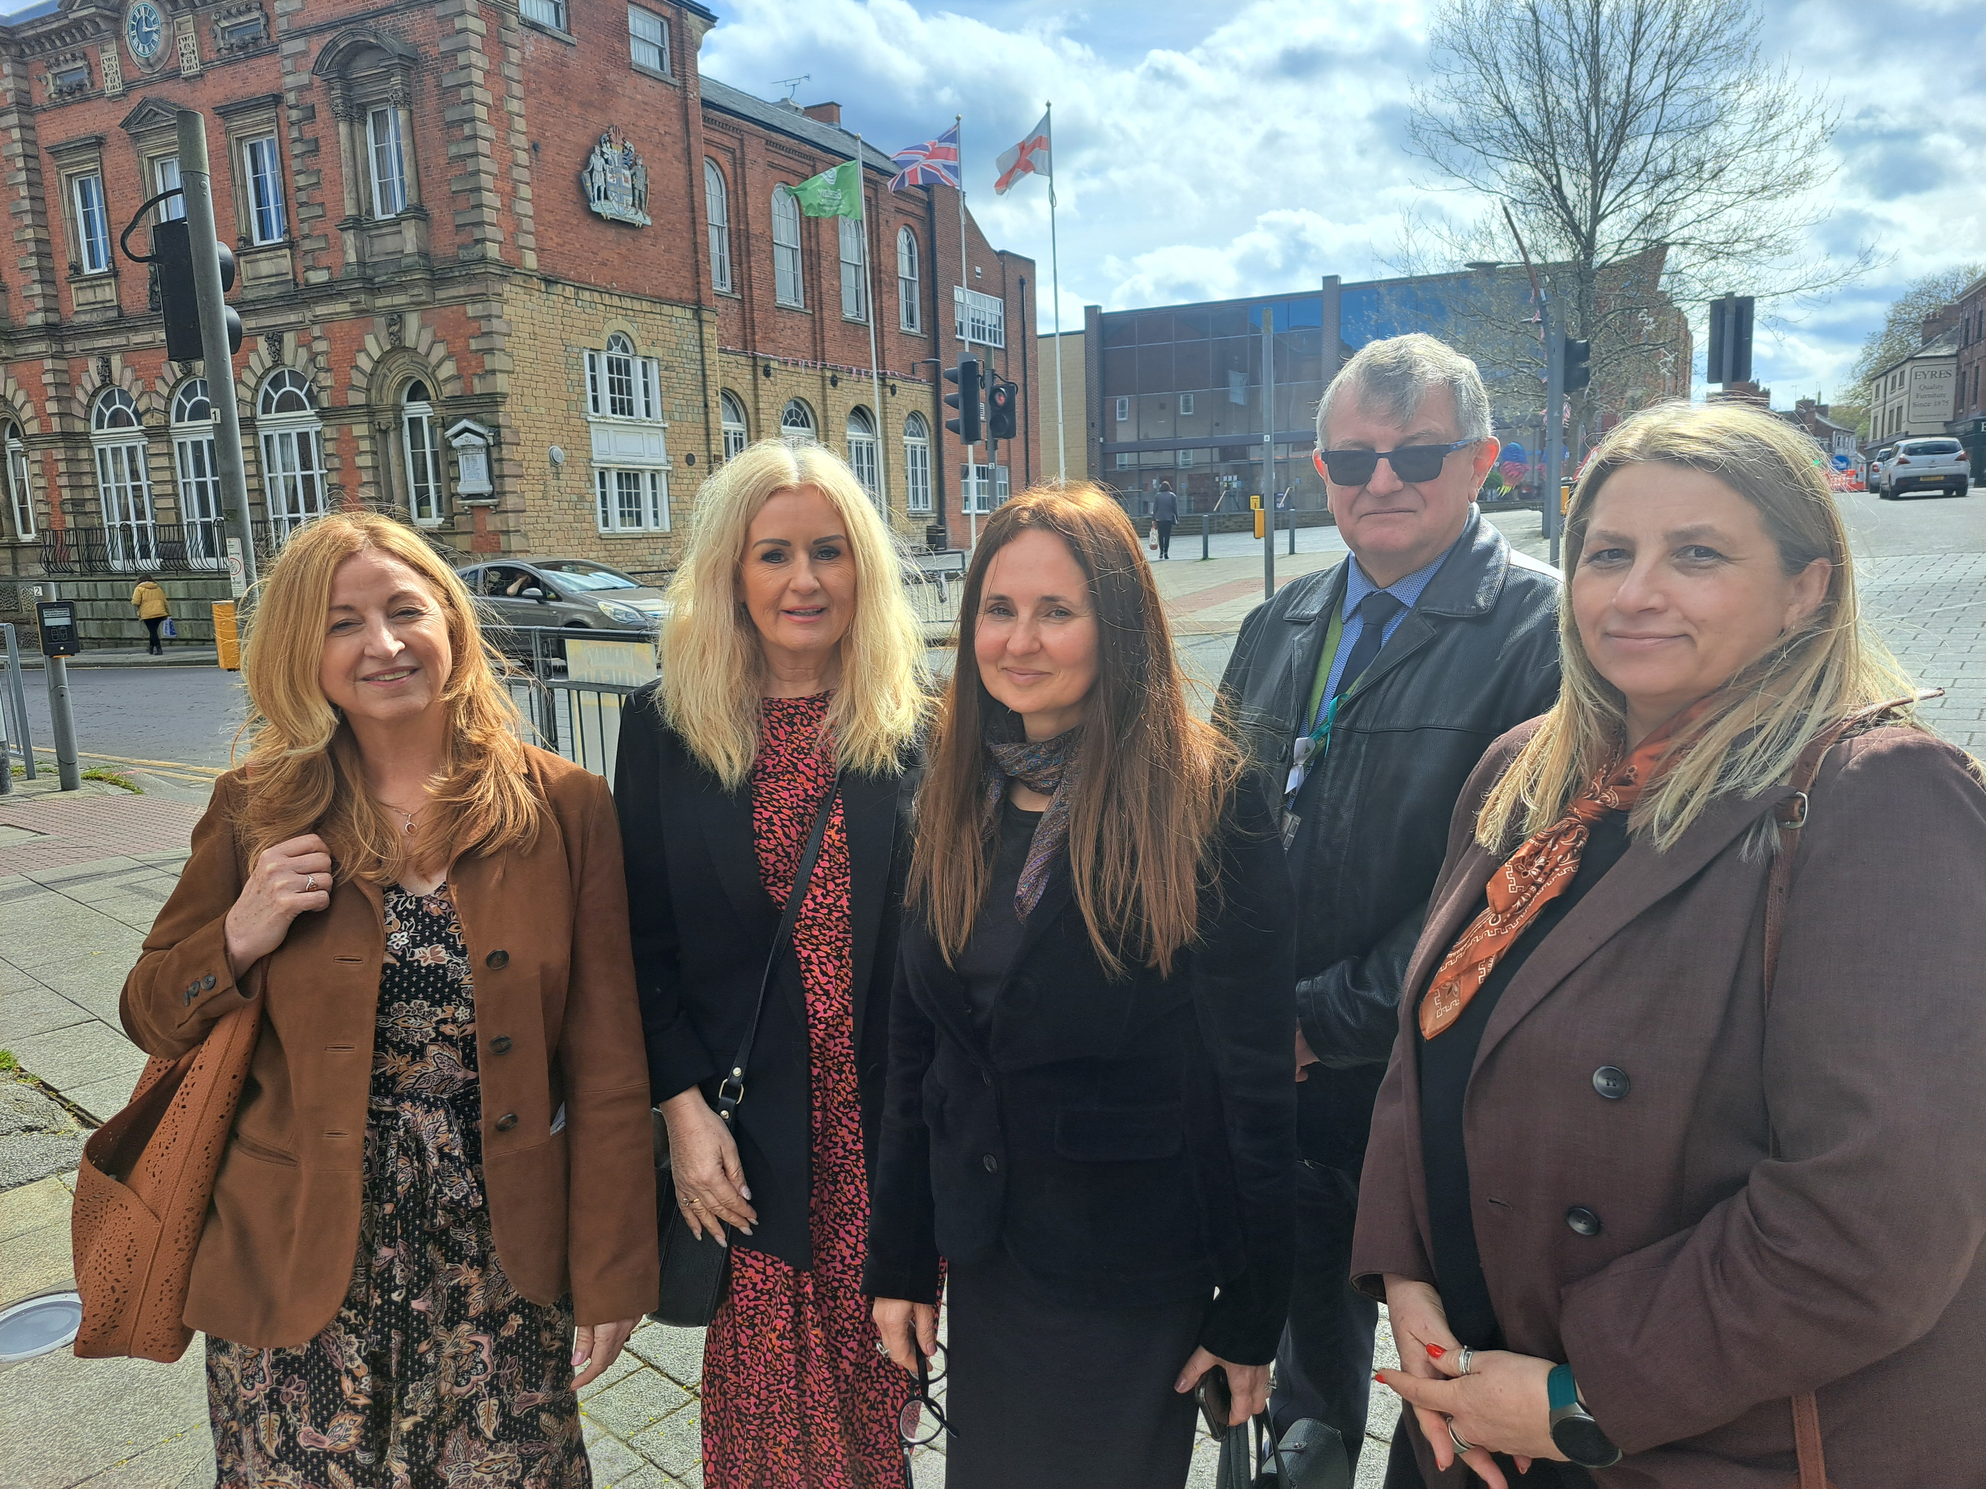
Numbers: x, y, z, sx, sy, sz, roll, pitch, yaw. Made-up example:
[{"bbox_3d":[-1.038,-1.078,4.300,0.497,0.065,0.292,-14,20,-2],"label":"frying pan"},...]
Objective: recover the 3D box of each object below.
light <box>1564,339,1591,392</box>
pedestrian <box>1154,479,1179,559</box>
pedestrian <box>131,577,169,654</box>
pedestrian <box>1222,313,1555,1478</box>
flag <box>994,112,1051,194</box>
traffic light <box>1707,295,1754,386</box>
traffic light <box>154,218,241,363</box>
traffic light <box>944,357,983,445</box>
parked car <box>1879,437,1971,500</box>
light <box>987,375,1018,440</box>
[{"bbox_3d":[7.218,-4.683,17.000,0.310,0.670,0.280,1,9,18],"label":"light"},{"bbox_3d":[3.681,-4.820,29.300,0.560,1.700,0.400,-1,9,5],"label":"pedestrian"},{"bbox_3d":[-17.315,-2.663,28.300,0.560,1.630,0.420,-10,12,-41],"label":"pedestrian"},{"bbox_3d":[0.515,0.392,1.750,0.540,1.780,0.360,3,10,29],"label":"pedestrian"},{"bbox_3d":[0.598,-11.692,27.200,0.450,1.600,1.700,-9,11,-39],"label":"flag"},{"bbox_3d":[9.864,-5.390,18.400,0.510,1.090,0.400,3,10,30],"label":"traffic light"},{"bbox_3d":[-3.923,-2.237,6.800,0.280,0.660,0.300,3,10,28],"label":"traffic light"},{"bbox_3d":[-0.327,-4.156,16.600,0.400,1.110,0.500,2,10,26],"label":"traffic light"},{"bbox_3d":[27.038,-7.933,39.969,1.840,1.640,4.360,3,10,29],"label":"parked car"},{"bbox_3d":[0.130,-3.988,16.500,0.280,0.670,0.280,7,12,44],"label":"light"}]

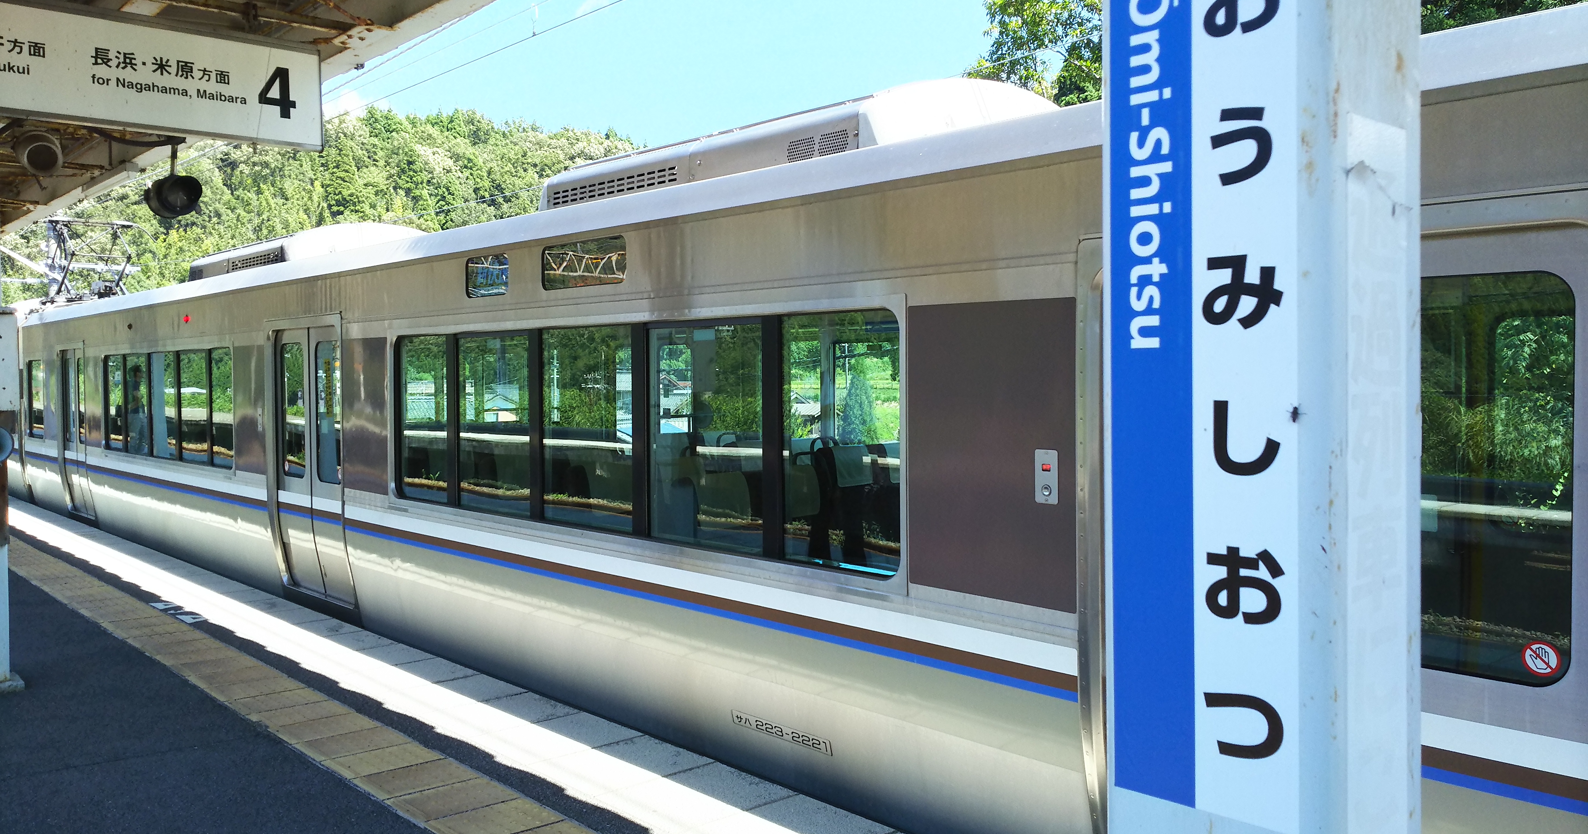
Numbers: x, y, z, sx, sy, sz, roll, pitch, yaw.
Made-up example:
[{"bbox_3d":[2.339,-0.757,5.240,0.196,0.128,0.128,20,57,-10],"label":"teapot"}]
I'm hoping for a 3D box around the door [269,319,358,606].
[{"bbox_3d":[-3.253,0.321,8.411,0.100,1.860,1.320,-4,4,-41],"label":"door"}]

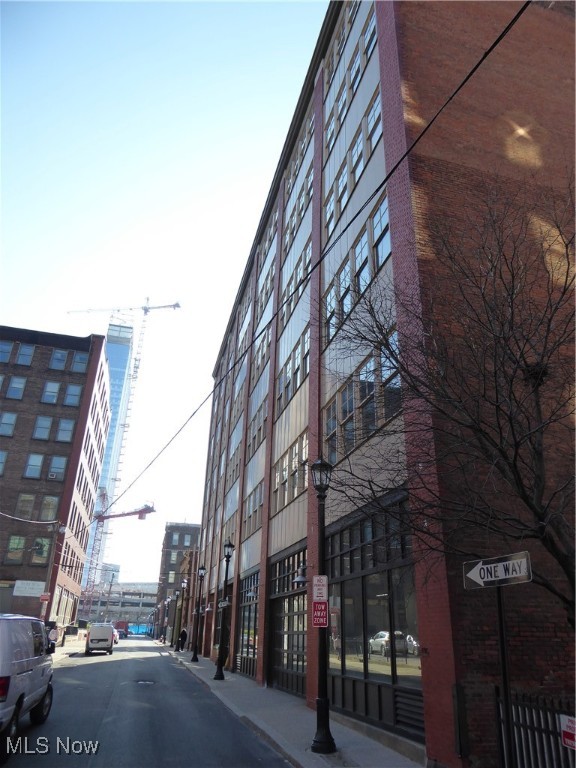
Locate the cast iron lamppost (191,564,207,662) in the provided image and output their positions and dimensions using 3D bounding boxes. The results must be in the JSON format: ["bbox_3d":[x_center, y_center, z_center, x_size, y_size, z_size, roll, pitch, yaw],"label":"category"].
[{"bbox_3d":[-5.310,13.669,33.276,0.440,5.300,0.440,8,-25,-13],"label":"cast iron lamppost"}]

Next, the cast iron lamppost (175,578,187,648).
[{"bbox_3d":[-8.507,18.384,44.300,0.440,5.300,0.440,8,-25,-13],"label":"cast iron lamppost"}]

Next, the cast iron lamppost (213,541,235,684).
[{"bbox_3d":[-2.564,8.951,22.464,0.440,5.300,0.440,8,-25,-13],"label":"cast iron lamppost"}]

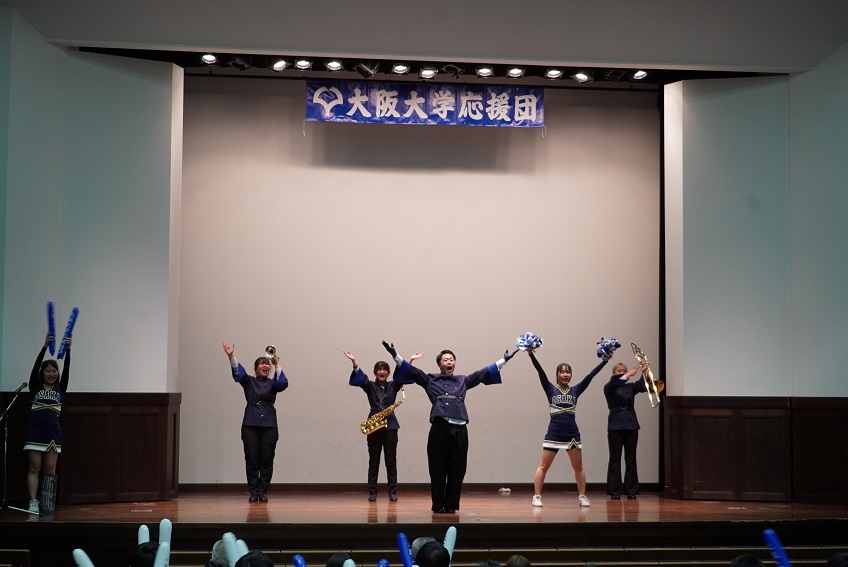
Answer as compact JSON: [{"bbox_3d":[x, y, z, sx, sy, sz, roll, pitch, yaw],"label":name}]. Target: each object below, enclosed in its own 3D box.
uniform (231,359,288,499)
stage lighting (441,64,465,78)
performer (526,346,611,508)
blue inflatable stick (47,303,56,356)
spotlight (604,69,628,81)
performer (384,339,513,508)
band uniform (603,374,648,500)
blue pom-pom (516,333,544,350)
[{"bbox_3d":[-1.859,1.644,15.500,0.620,1.560,0.420,1,-4,-5],"label":"uniform"},{"bbox_3d":[0.328,-2.453,15.750,0.250,0.280,0.220,2,-43,6],"label":"stage lighting"},{"bbox_3d":[1.606,1.606,15.250,0.890,1.770,0.420,1,-4,-3],"label":"performer"},{"bbox_3d":[-3.865,0.470,14.200,0.070,0.550,0.070,-3,-3,-6],"label":"blue inflatable stick"},{"bbox_3d":[2.281,-2.476,16.200,0.220,0.240,0.220,1,-42,-15],"label":"spotlight"},{"bbox_3d":[0.267,1.495,14.300,1.360,1.780,0.480,1,-4,-7],"label":"performer"},{"bbox_3d":[2.370,1.792,16.120,0.470,1.460,0.400,1,-4,-9],"label":"band uniform"},{"bbox_3d":[1.180,0.643,15.150,0.310,0.200,0.270,1,-4,-3],"label":"blue pom-pom"}]

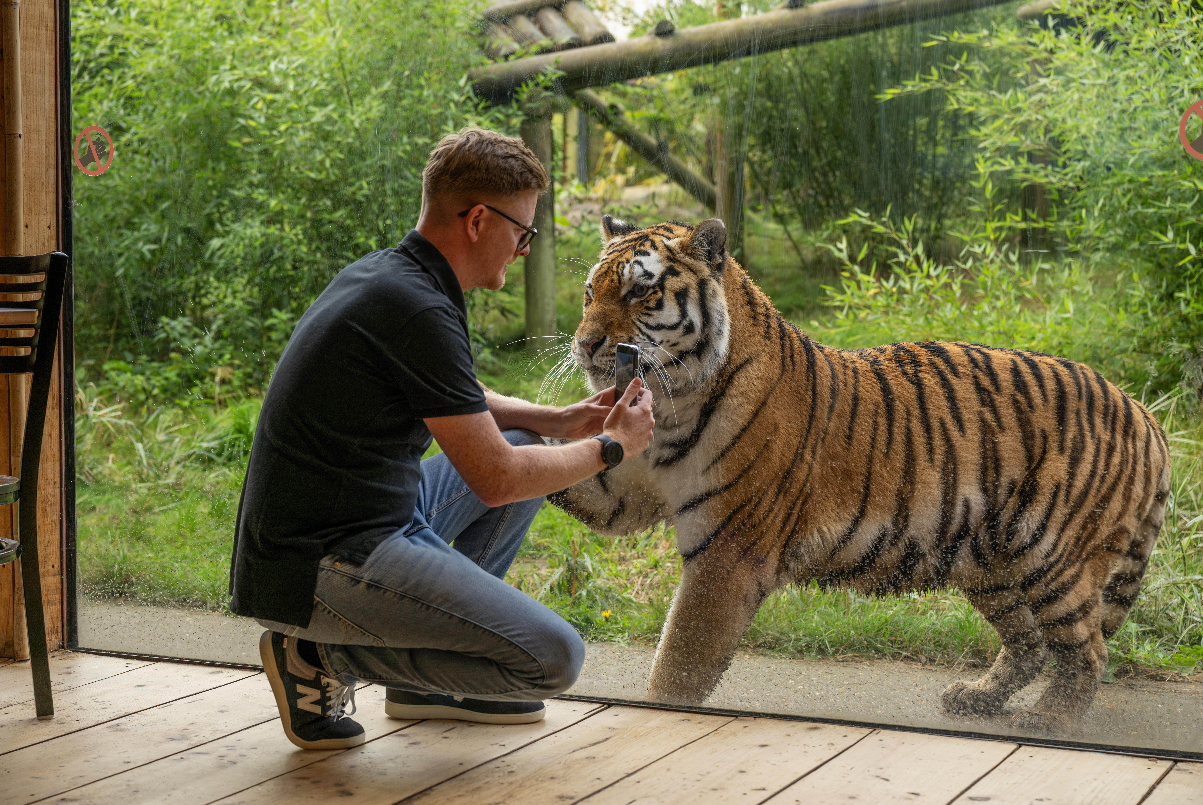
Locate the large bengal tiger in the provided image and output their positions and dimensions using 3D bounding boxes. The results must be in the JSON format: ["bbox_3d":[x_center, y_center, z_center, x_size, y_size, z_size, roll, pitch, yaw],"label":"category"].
[{"bbox_3d":[0.507,0.145,4.030,1.330,1.015,0.487,-1,4,-16],"label":"large bengal tiger"}]

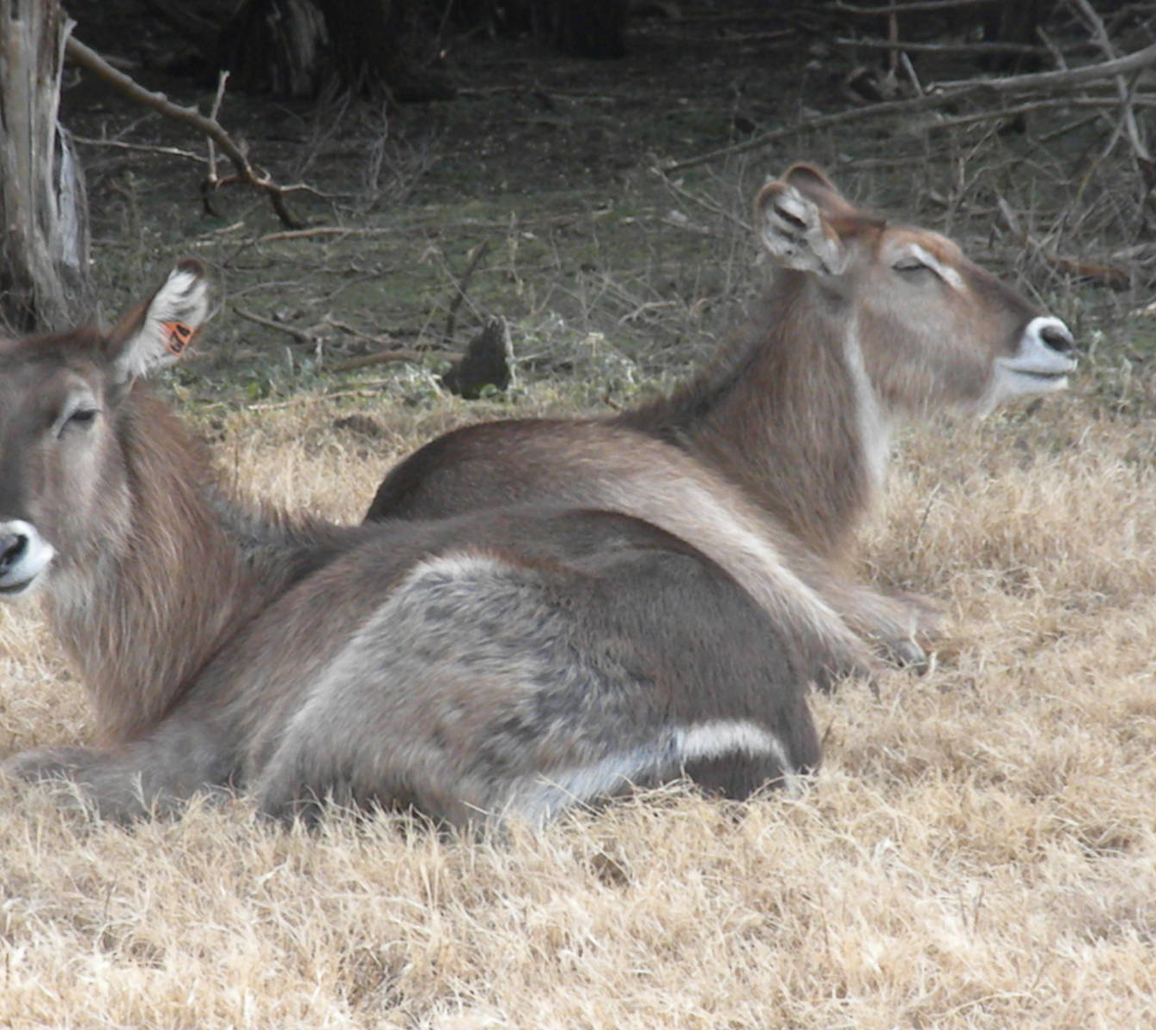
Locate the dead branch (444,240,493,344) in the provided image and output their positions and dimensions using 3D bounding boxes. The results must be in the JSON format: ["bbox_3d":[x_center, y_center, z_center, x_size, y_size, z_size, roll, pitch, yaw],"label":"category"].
[{"bbox_3d":[-0.224,-0.460,19.400,0.100,0.210,0.090,0,7,0],"label":"dead branch"}]

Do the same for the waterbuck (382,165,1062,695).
[{"bbox_3d":[0.207,-0.145,14.550,1.180,0.780,0.580,-6,9,-43],"label":"waterbuck"}]

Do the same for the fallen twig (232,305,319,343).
[{"bbox_3d":[-0.624,-0.393,19.500,0.180,0.075,0.160,0,7,0],"label":"fallen twig"}]

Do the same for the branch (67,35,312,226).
[{"bbox_3d":[-0.882,-0.863,21.300,0.550,0.420,0.320,0,7,0],"label":"branch"}]

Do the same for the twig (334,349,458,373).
[{"bbox_3d":[-0.362,-0.307,18.900,0.260,0.050,0.100,0,7,0],"label":"twig"}]

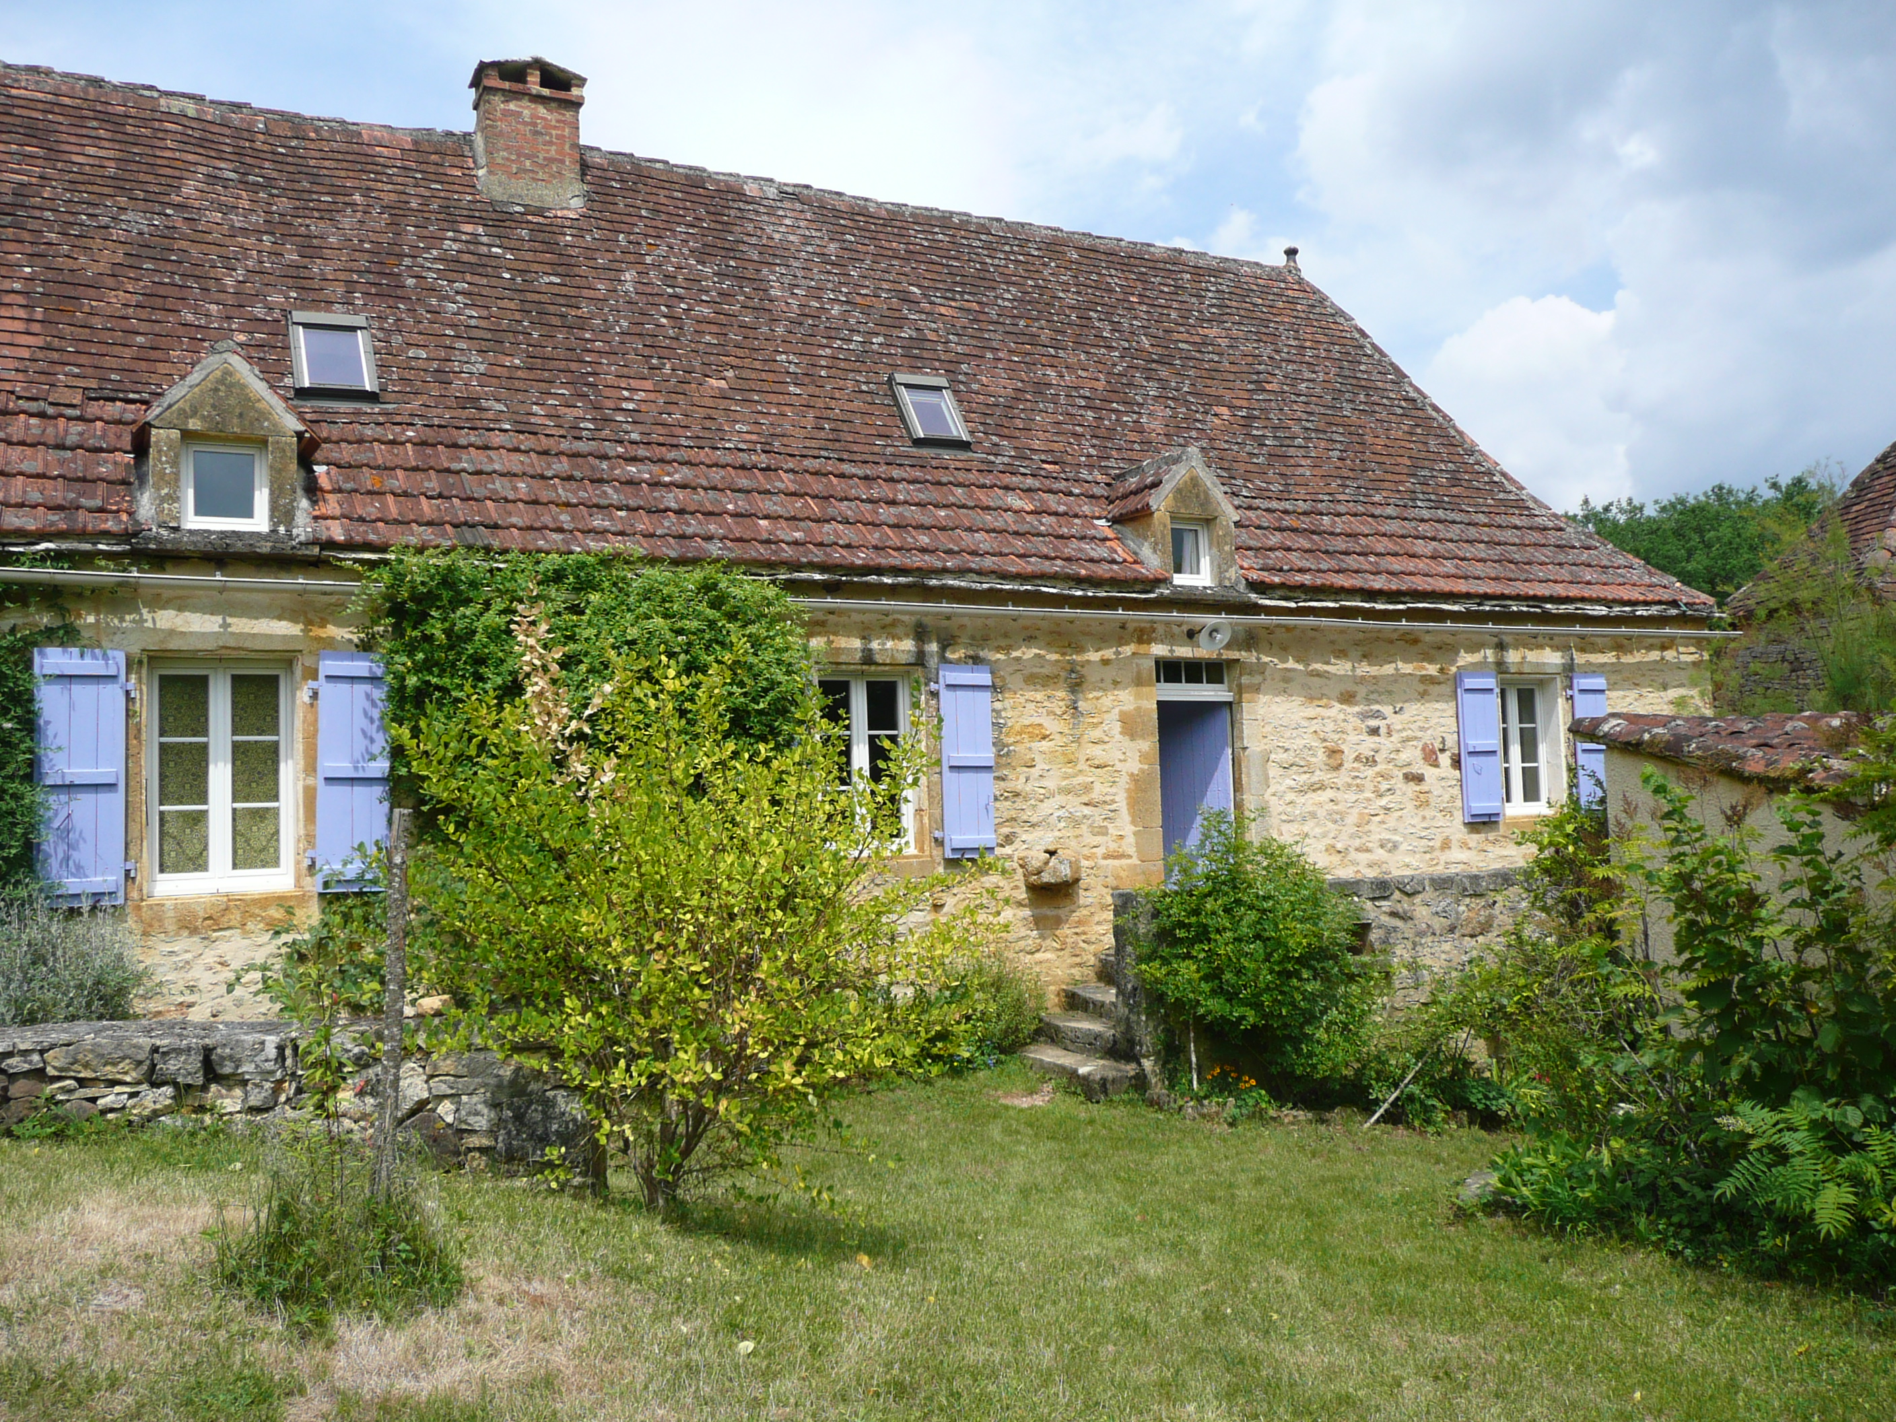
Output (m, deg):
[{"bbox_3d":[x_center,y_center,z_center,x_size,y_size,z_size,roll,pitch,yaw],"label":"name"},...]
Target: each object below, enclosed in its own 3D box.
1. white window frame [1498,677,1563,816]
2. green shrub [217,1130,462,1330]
[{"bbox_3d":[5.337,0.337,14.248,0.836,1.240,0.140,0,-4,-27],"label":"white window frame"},{"bbox_3d":[-2.027,1.722,5.100,0.760,0.500,0.650,-2,-3,0],"label":"green shrub"}]

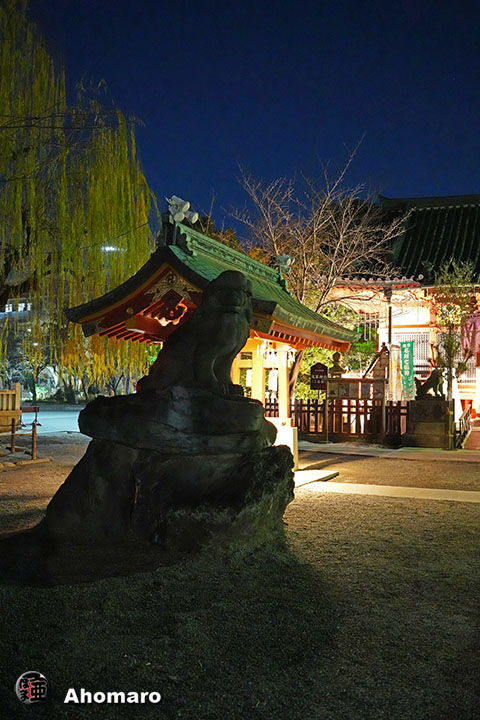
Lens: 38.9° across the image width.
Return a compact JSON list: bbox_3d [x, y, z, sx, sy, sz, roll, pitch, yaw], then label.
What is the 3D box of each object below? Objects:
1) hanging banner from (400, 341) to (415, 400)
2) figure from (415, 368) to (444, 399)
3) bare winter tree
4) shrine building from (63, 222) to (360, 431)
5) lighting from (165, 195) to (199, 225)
[{"bbox_3d":[4.908,0.313,19.900,0.450,1.750,0.060,-1,-3,27],"label":"hanging banner"},{"bbox_3d":[5.379,0.667,19.300,0.860,0.860,0.450,-1,-2,22],"label":"figure"},{"bbox_3d":[2.733,-2.087,23.120,5.500,9.100,5.000,-1,-2,22],"label":"bare winter tree"},{"bbox_3d":[-0.074,-0.031,13.638,3.771,4.452,6.104,-1,-2,22],"label":"shrine building"},{"bbox_3d":[-0.953,-2.495,11.270,0.420,0.480,0.420,-2,-3,37],"label":"lighting"}]

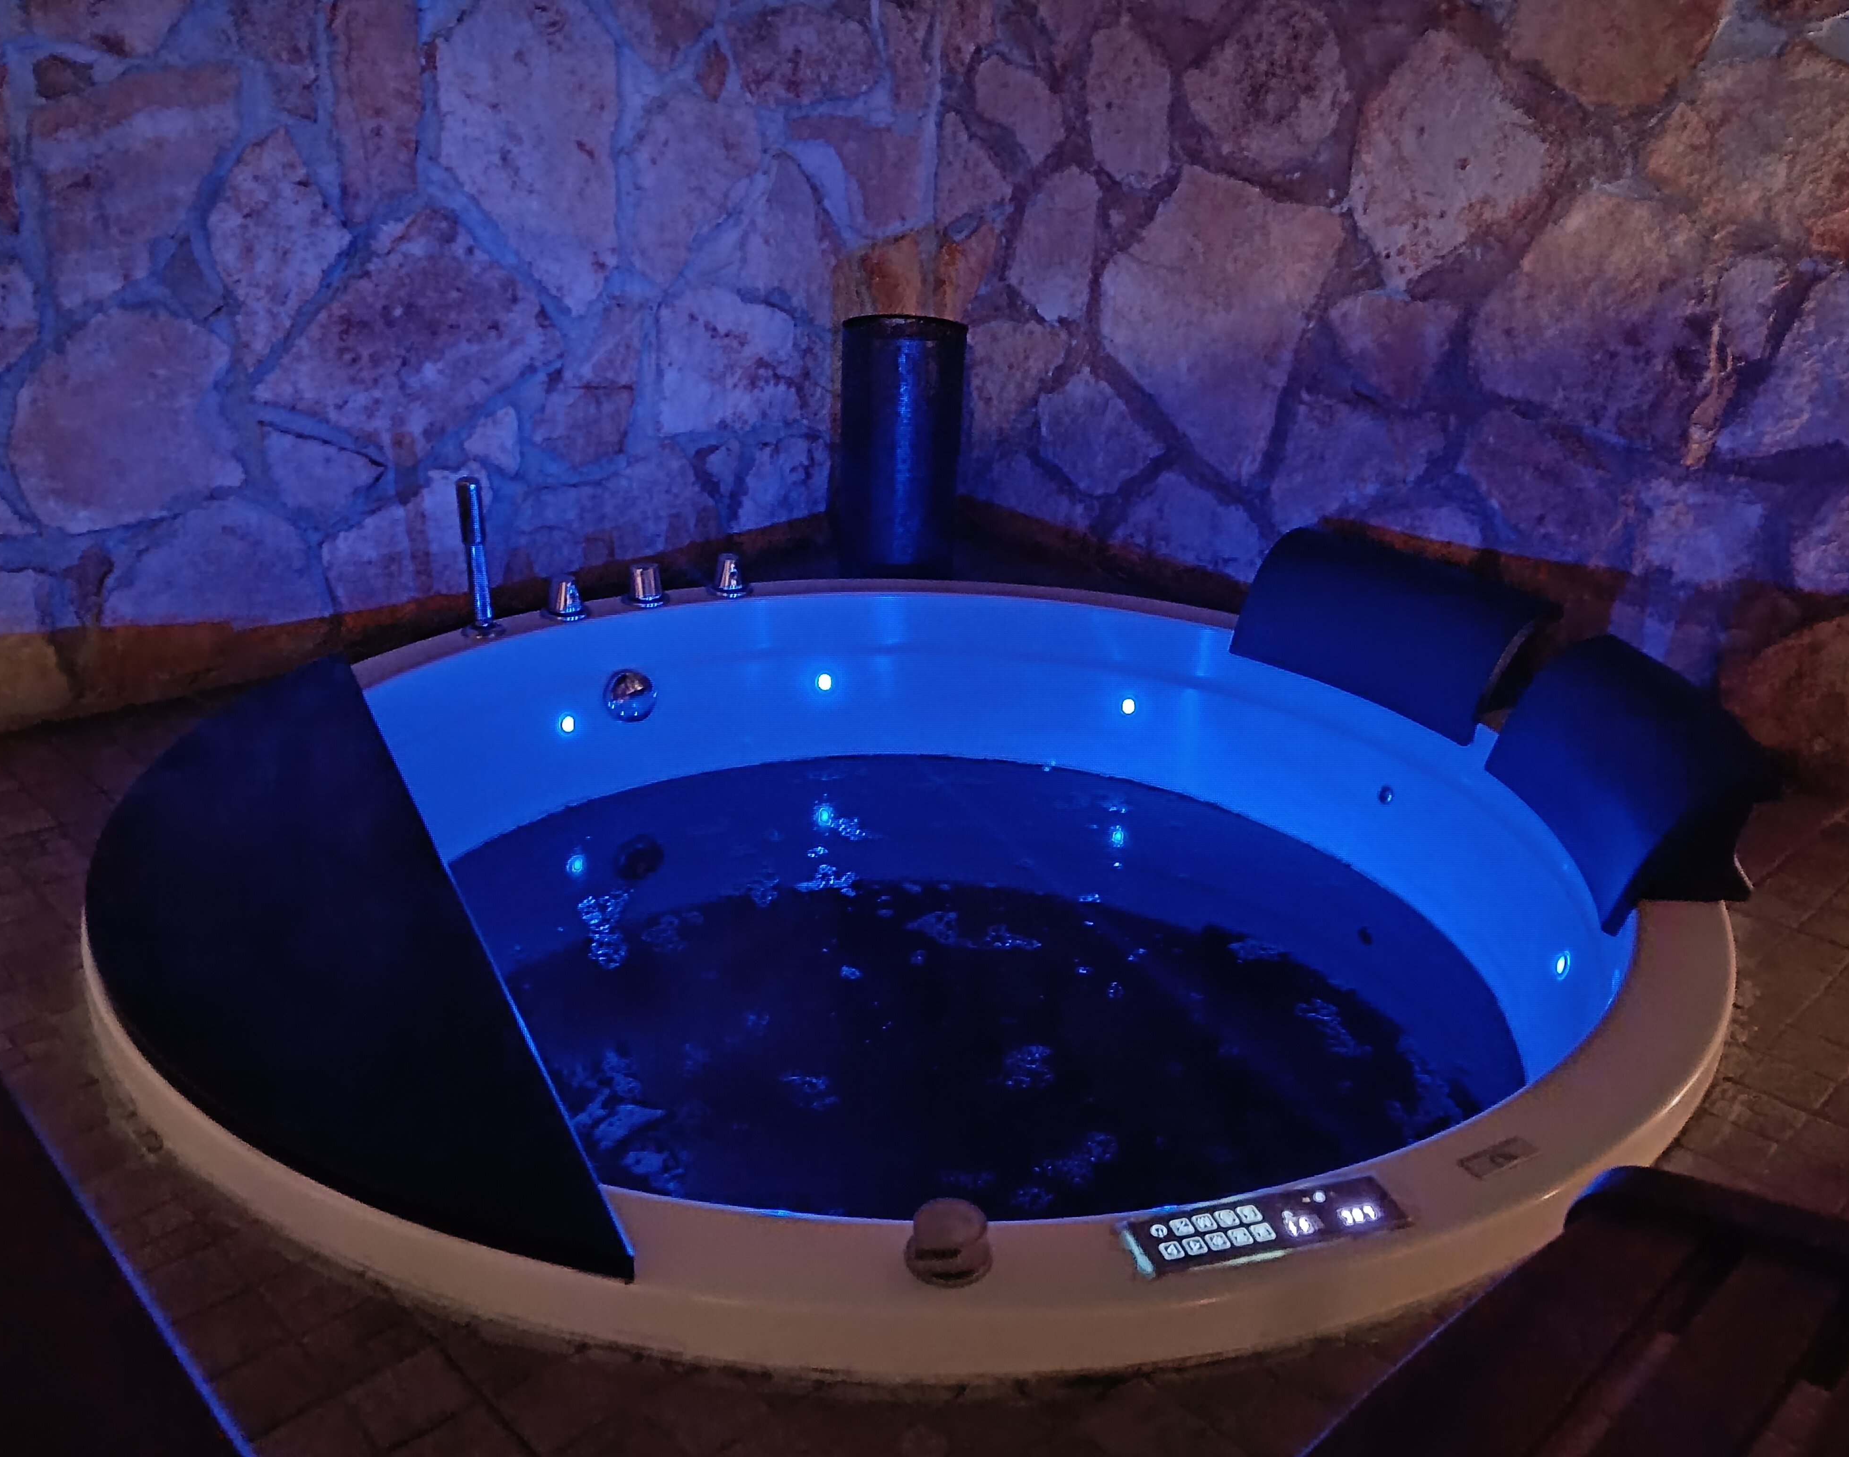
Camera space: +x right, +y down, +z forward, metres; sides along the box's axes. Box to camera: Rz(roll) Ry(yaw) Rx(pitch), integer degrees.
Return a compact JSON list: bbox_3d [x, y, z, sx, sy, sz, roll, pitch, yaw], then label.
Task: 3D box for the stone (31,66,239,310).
[{"bbox_3d":[-1.065,-0.723,2.021,0.100,0.302,0.264,20,28,39],"label":"stone"}]

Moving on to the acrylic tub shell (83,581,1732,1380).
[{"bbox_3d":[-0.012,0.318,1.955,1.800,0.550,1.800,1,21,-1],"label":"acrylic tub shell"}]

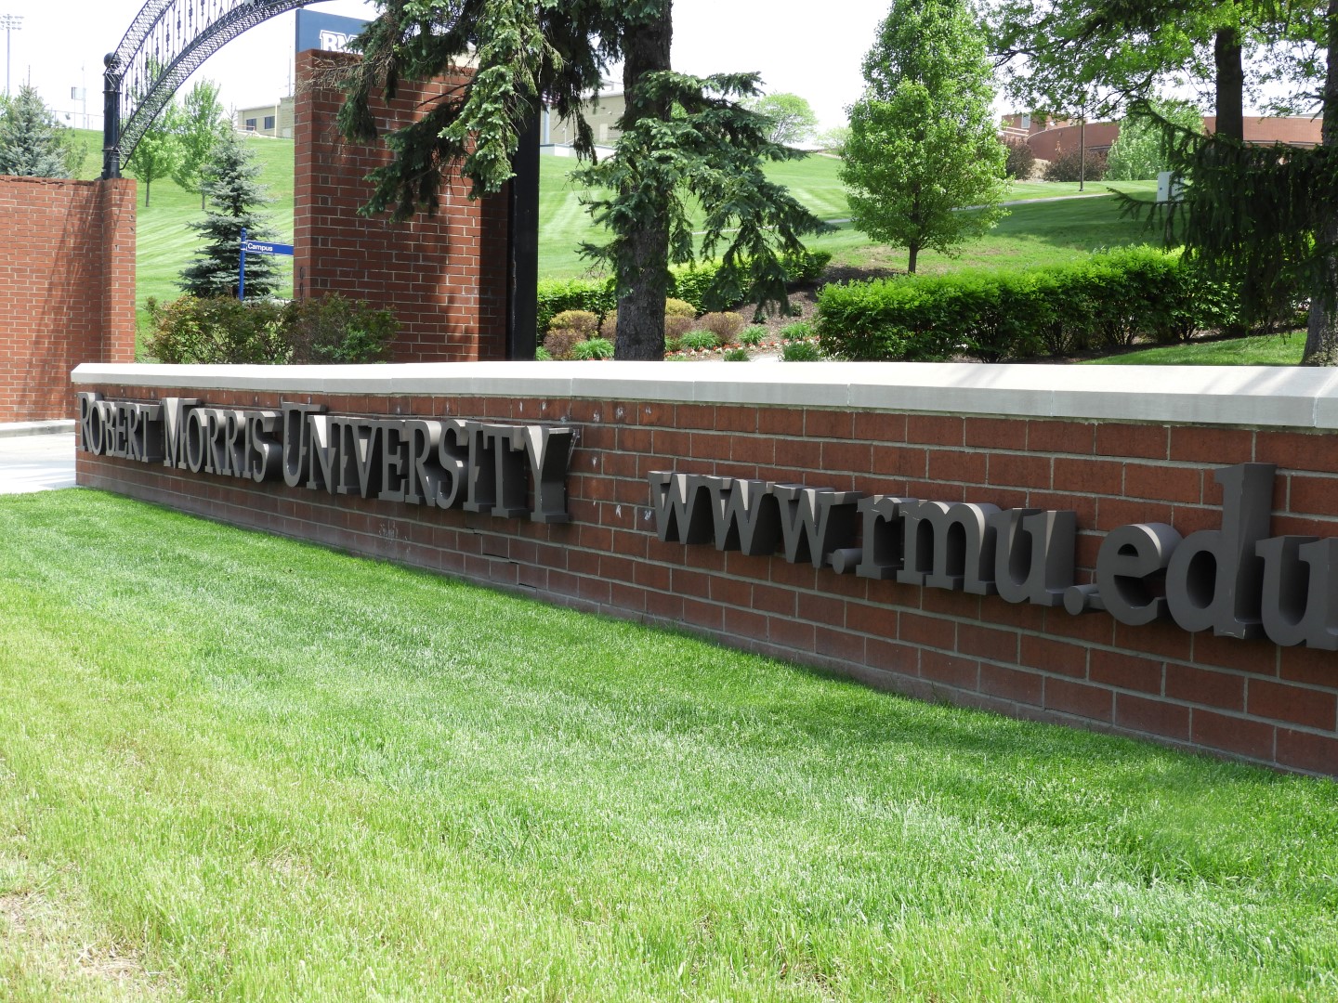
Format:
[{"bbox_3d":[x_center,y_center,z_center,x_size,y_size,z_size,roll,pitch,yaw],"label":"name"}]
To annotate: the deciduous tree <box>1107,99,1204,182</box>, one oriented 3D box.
[{"bbox_3d":[23.703,-17.719,104.000,4.807,4.083,4.807,1,3,0],"label":"deciduous tree"}]

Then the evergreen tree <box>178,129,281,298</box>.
[{"bbox_3d":[-9.511,-6.175,46.000,2.307,4.086,2.307,1,3,0],"label":"evergreen tree"}]

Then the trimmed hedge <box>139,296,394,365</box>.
[{"bbox_3d":[-3.541,-1.293,18.913,2.200,1.084,1.100,1,3,0],"label":"trimmed hedge"}]

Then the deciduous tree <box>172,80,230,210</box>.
[{"bbox_3d":[-20.267,-15.449,92.000,2.488,5.599,2.488,1,3,0],"label":"deciduous tree"}]

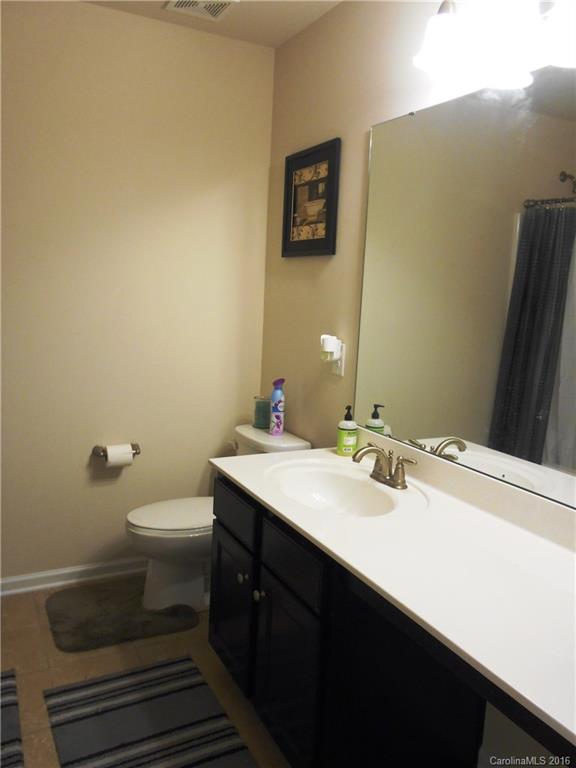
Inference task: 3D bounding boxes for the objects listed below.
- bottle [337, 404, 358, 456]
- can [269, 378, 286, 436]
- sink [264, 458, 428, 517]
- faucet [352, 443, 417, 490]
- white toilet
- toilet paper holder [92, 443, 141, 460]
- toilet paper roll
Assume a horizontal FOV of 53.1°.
[{"bbox_3d":[0.222,0.174,2.132,0.073,0.184,0.075,5,9,15],"label":"bottle"},{"bbox_3d":[-0.043,0.106,2.581,0.058,0.240,0.058,3,9,0],"label":"can"},{"bbox_3d":[0.158,0.380,1.820,0.430,0.140,0.540,-2,10,-29],"label":"sink"},{"bbox_3d":[0.284,0.255,1.851,0.180,0.122,0.240,-2,10,-29],"label":"faucet"},{"bbox_3d":[-0.325,0.586,2.502,0.735,0.705,0.430,-2,10,-29],"label":"white toilet"},{"bbox_3d":[-0.759,0.301,2.569,0.205,0.058,0.082,-2,10,-29],"label":"toilet paper holder"},{"bbox_3d":[-0.743,0.319,2.552,0.107,0.096,0.096,-2,10,-29],"label":"toilet paper roll"}]

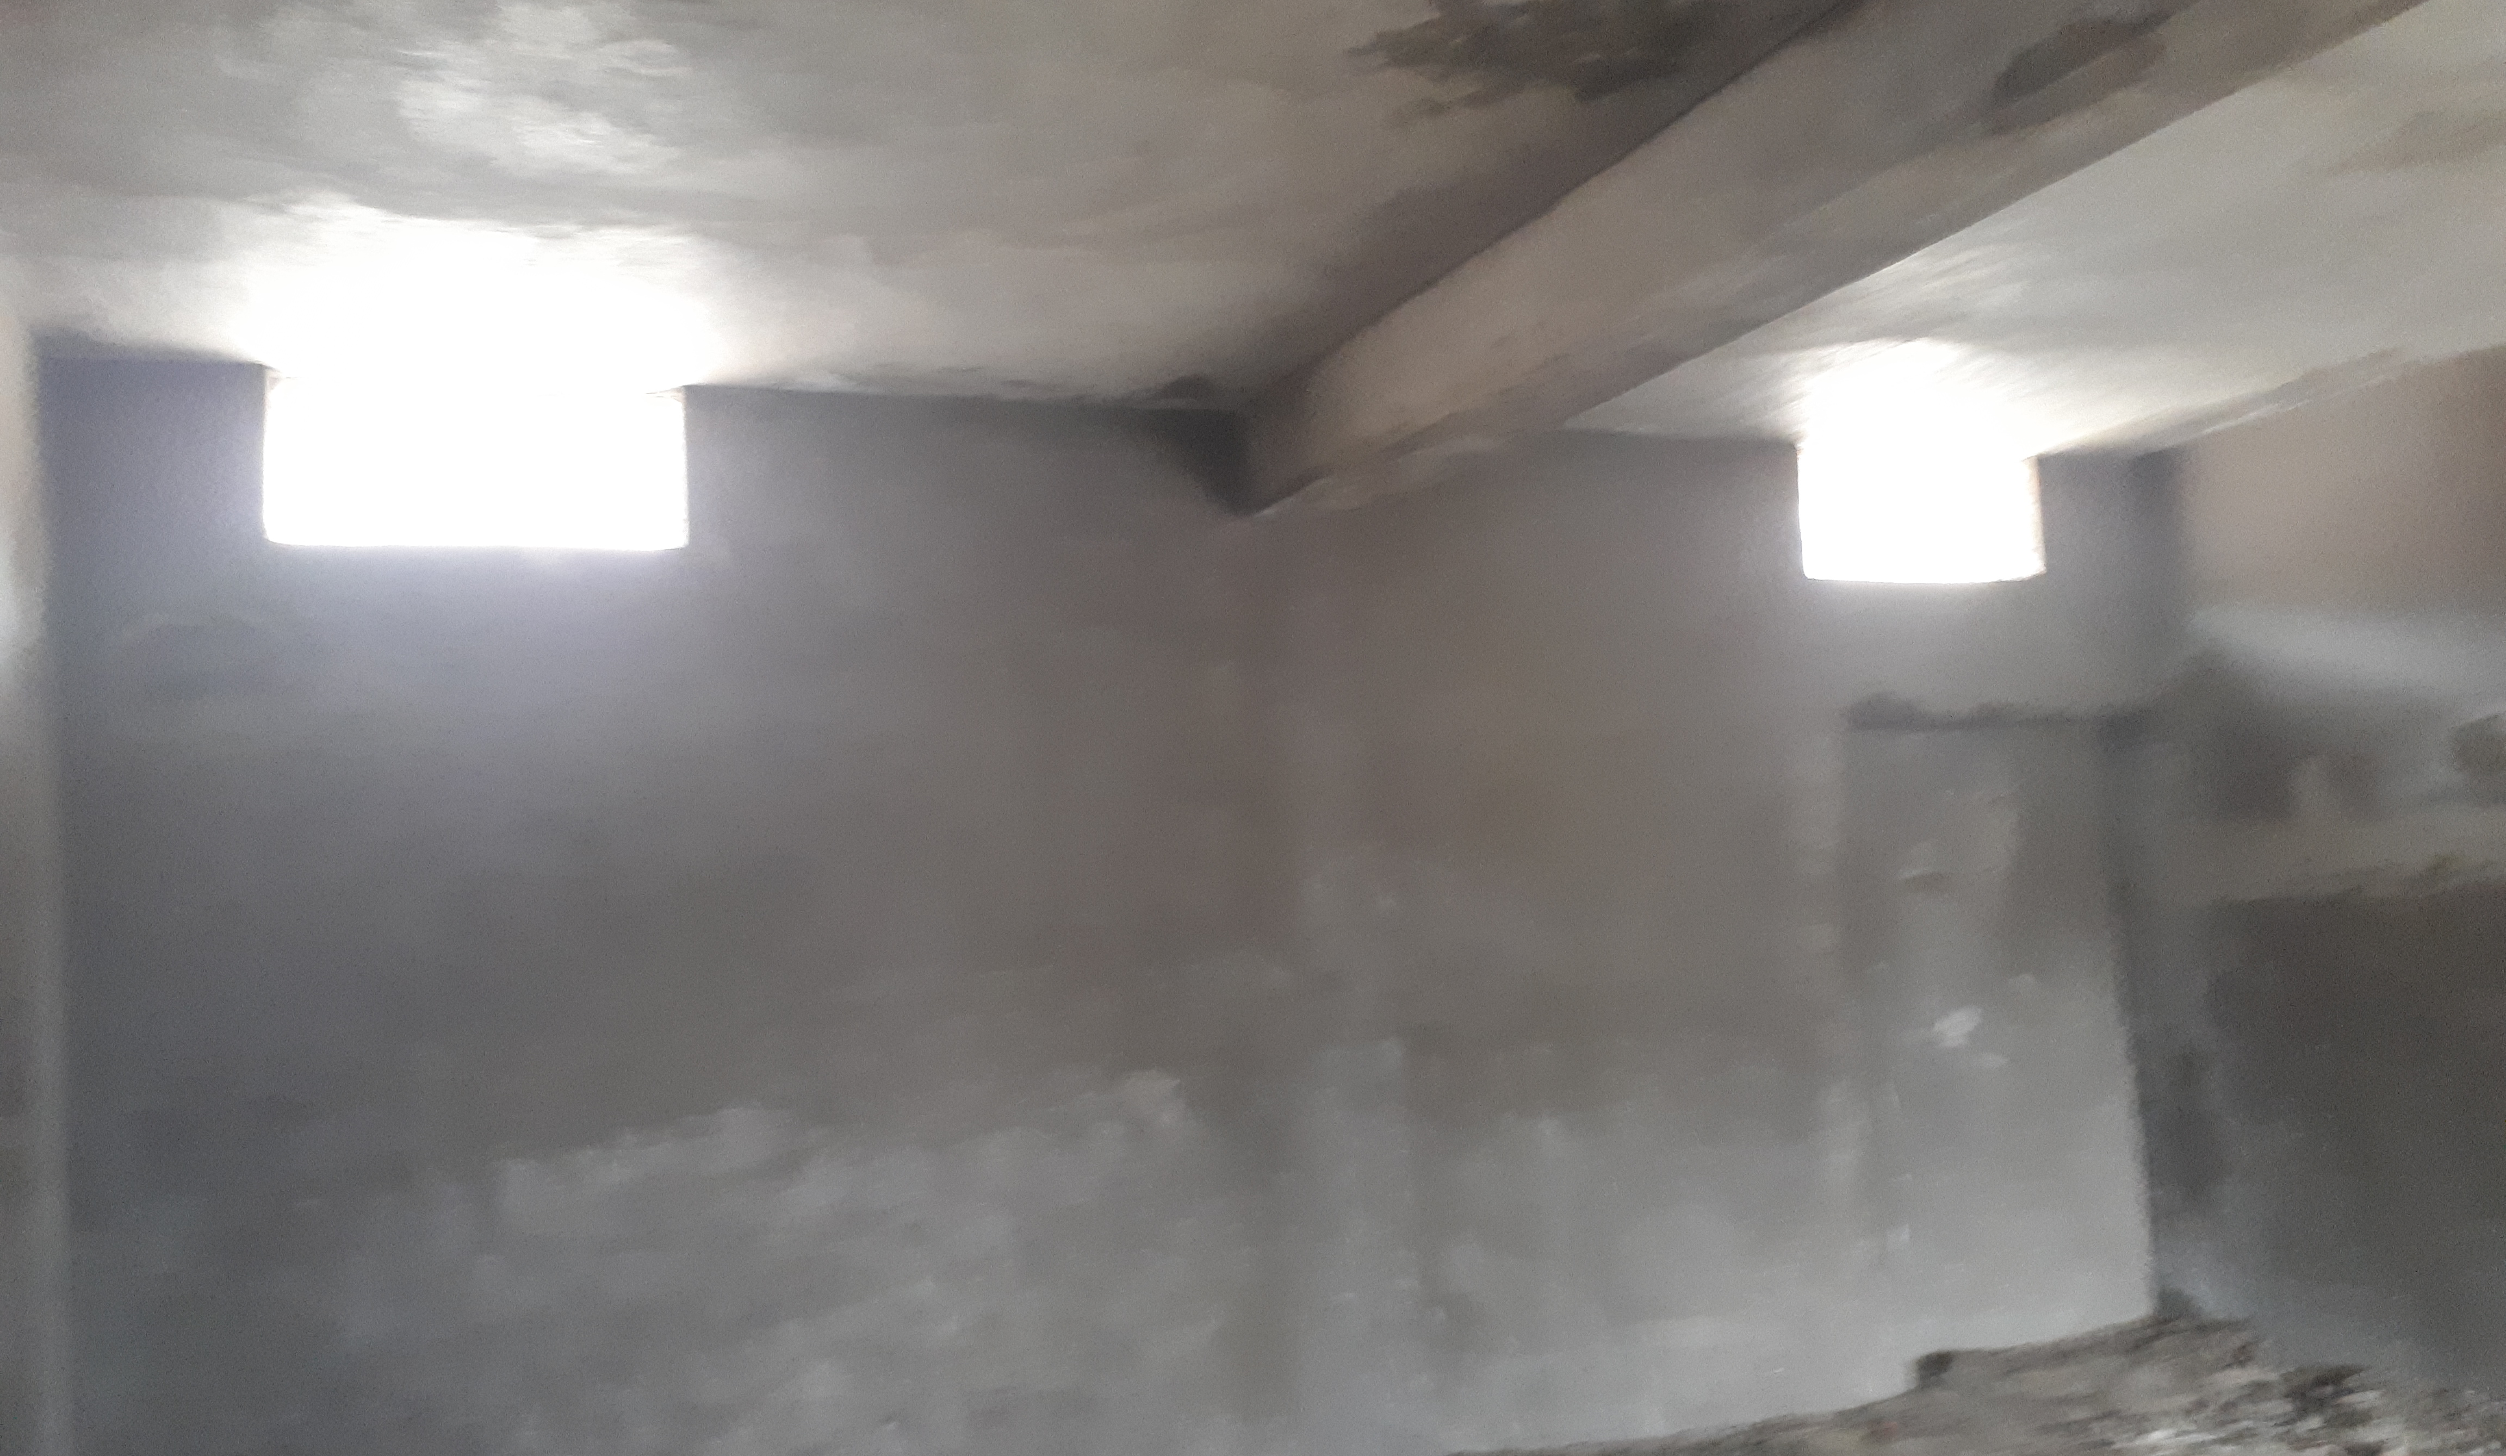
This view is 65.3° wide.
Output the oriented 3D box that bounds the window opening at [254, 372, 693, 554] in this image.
[{"bbox_3d":[-1.906,-0.640,4.842,0.951,0.426,0.220,-1,-6,-22],"label":"window opening"}]

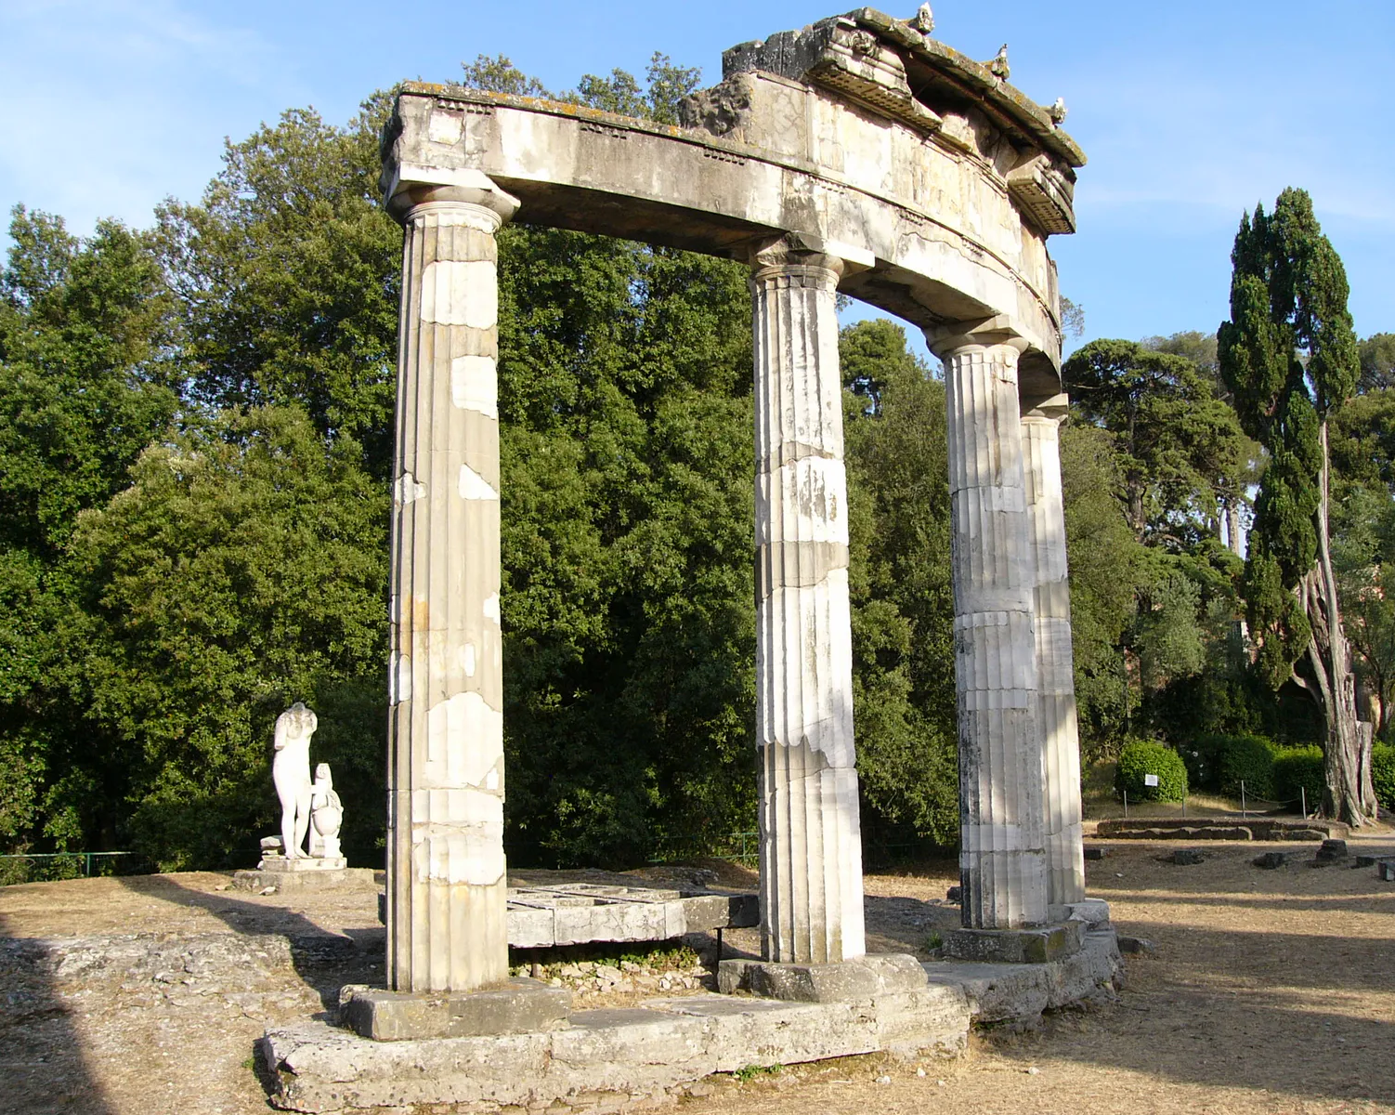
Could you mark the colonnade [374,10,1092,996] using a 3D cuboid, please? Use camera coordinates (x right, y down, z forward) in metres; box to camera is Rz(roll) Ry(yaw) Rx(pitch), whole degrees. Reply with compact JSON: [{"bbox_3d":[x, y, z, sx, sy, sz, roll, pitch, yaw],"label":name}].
[{"bbox_3d":[1.404,-0.511,12.443,2.350,7.000,8.800,-8,-11,40],"label":"colonnade"}]

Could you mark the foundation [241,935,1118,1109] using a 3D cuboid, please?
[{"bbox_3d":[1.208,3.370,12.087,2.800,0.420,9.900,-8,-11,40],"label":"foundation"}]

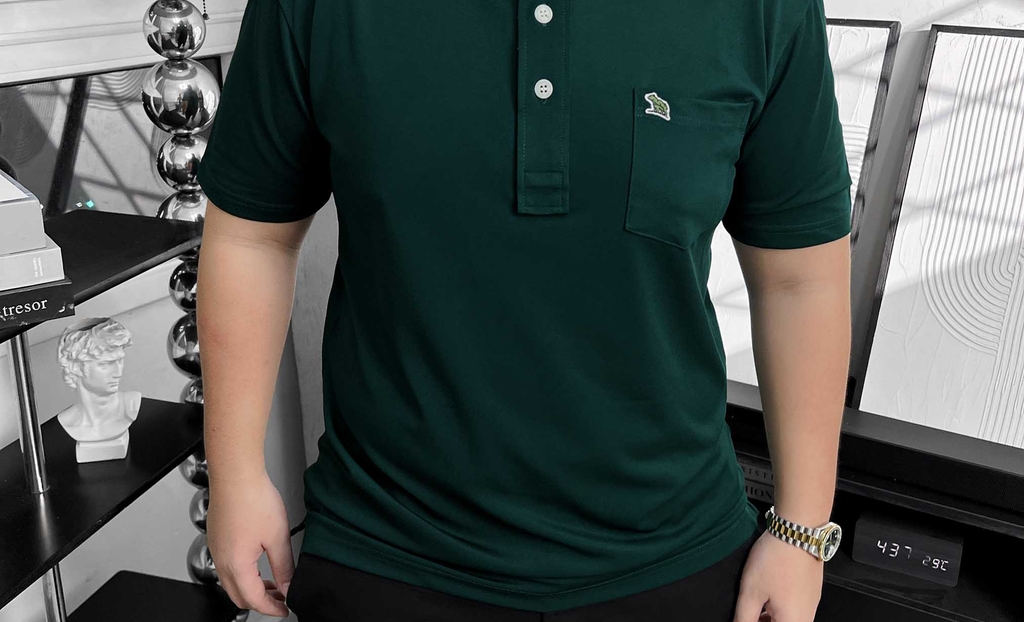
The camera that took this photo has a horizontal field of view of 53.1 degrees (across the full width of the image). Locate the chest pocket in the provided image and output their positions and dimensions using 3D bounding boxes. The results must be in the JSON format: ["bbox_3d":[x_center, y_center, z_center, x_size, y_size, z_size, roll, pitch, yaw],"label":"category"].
[{"bbox_3d":[0.156,-0.125,0.905,0.115,0.140,0.025,-4,18,-19],"label":"chest pocket"}]

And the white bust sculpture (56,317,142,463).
[{"bbox_3d":[-0.547,0.104,1.360,0.105,0.180,0.090,-6,19,-24],"label":"white bust sculpture"}]

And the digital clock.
[{"bbox_3d":[0.702,0.419,1.819,0.176,0.081,0.045,10,19,26],"label":"digital clock"}]

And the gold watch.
[{"bbox_3d":[0.296,0.226,1.040,0.060,0.038,0.062,15,15,27],"label":"gold watch"}]

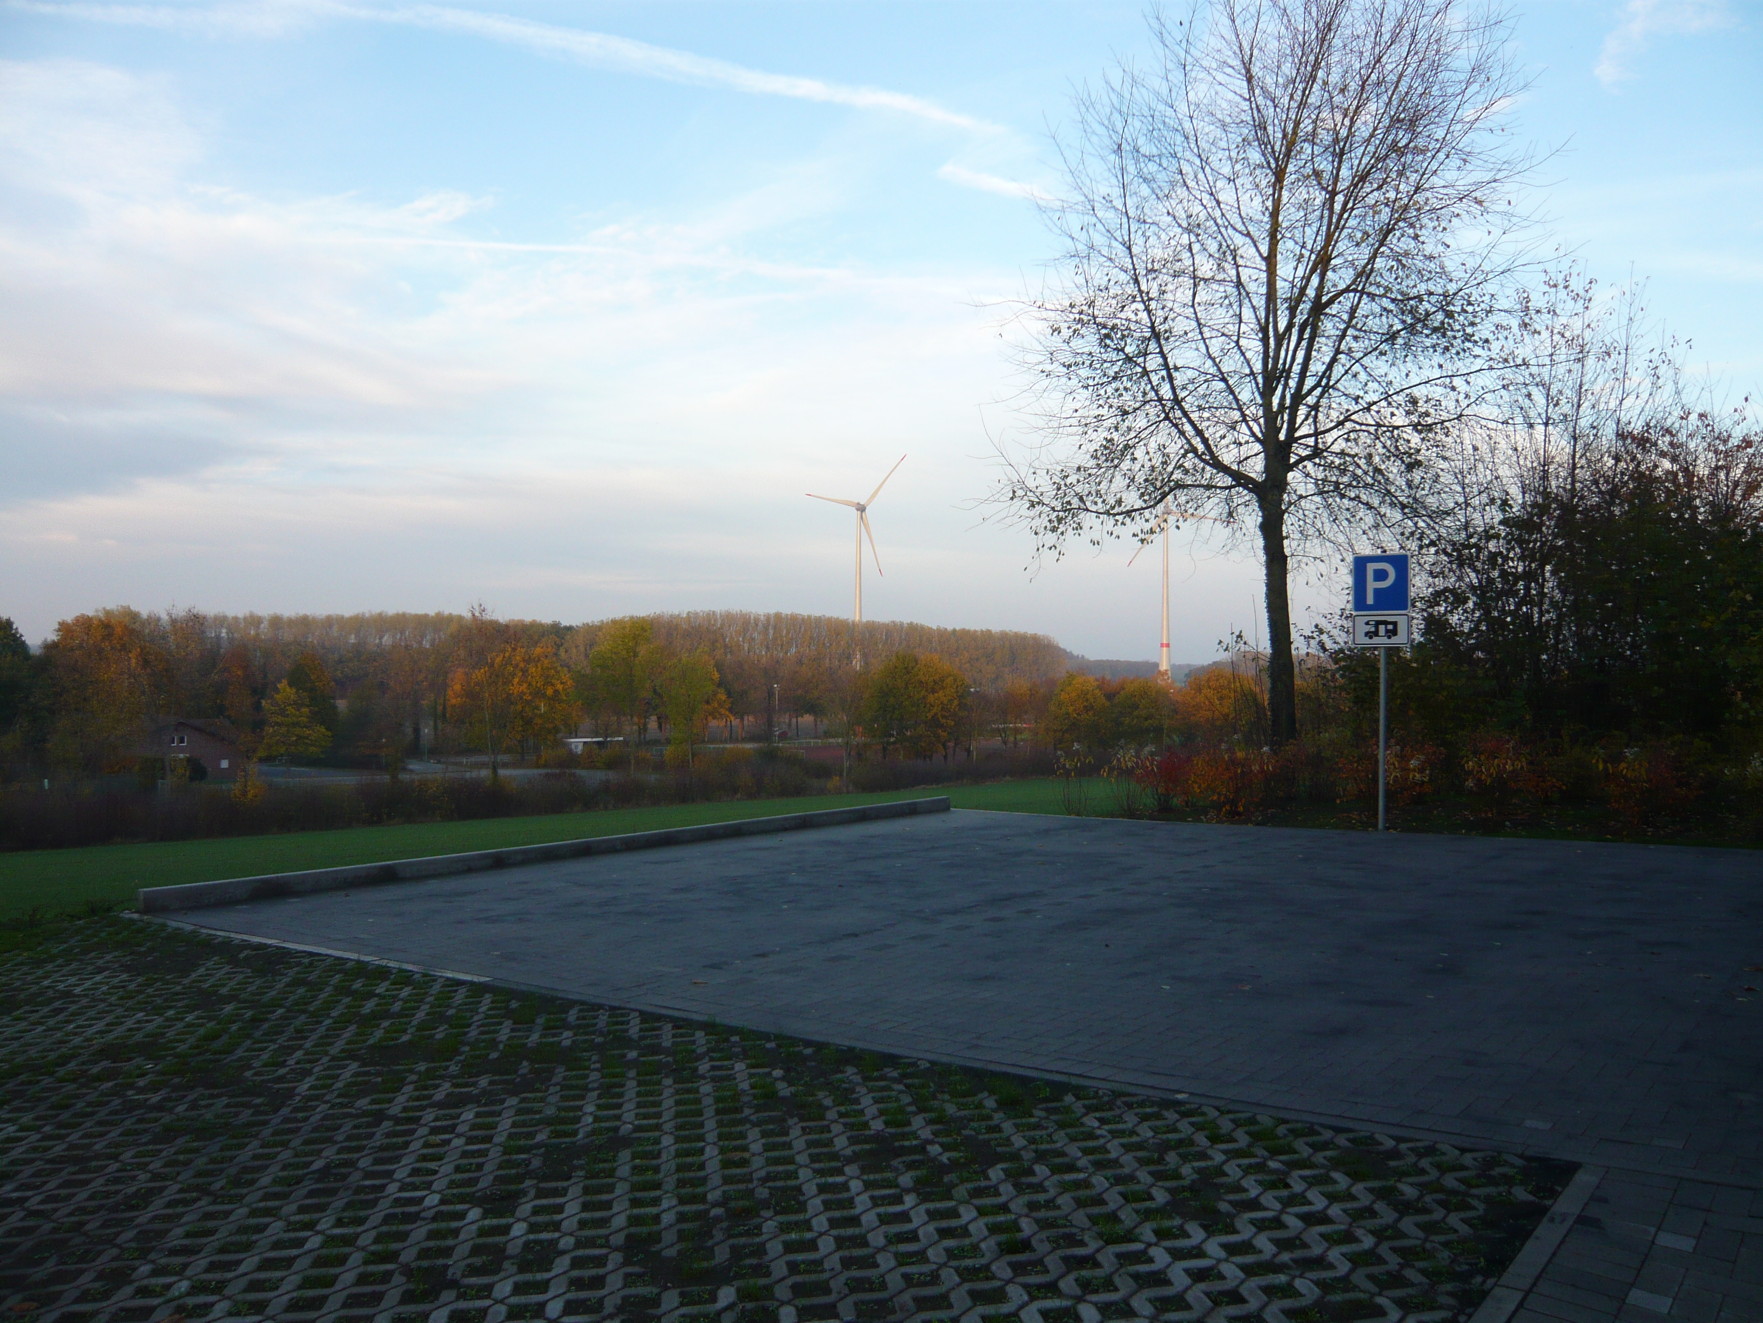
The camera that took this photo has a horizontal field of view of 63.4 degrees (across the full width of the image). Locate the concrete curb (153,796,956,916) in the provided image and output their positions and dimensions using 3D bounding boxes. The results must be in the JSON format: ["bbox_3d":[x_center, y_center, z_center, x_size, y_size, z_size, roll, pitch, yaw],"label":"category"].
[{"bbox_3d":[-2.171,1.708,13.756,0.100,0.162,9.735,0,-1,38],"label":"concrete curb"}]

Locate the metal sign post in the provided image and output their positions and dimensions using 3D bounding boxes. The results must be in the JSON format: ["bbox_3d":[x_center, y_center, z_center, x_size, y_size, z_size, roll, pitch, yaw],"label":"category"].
[{"bbox_3d":[5.140,0.323,14.656,0.600,2.844,0.090,0,-1,38],"label":"metal sign post"}]

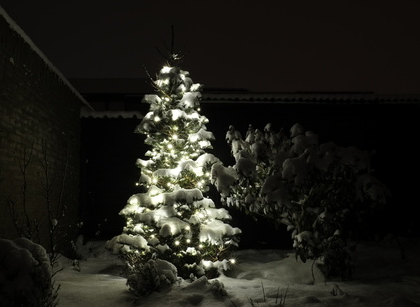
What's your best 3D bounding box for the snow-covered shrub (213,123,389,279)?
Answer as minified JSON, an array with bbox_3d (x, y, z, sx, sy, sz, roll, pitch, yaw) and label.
[{"bbox_3d":[0.740,0.382,2.925,1.420,1.250,1.150,0,-8,0],"label":"snow-covered shrub"}]

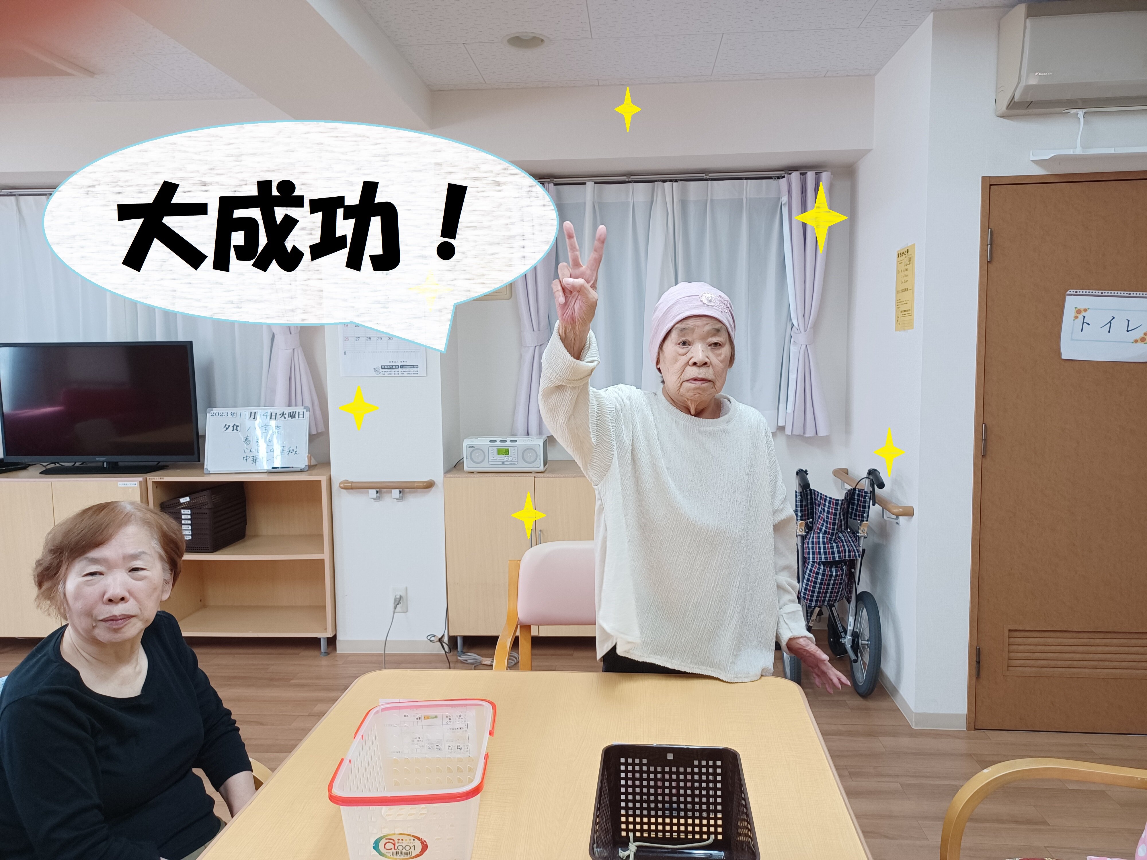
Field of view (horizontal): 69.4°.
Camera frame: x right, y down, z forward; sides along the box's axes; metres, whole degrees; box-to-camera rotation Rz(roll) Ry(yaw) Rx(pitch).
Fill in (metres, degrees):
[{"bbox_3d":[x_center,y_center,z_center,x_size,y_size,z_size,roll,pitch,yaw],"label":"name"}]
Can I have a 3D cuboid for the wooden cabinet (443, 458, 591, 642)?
[{"bbox_3d":[-0.145,0.561,3.894,0.810,0.770,0.450,0,5,4],"label":"wooden cabinet"}]

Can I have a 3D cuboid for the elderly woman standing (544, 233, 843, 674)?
[{"bbox_3d":[0.253,0.413,1.675,0.601,1.576,0.510,0,5,4],"label":"elderly woman standing"}]

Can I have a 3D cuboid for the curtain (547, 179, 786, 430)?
[{"bbox_3d":[0.440,-0.576,3.844,1.172,1.126,0.100,0,5,4],"label":"curtain"}]

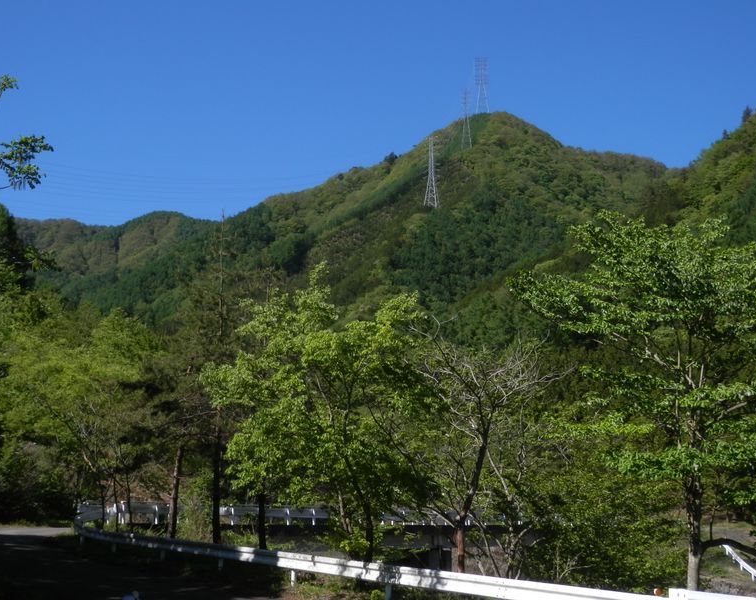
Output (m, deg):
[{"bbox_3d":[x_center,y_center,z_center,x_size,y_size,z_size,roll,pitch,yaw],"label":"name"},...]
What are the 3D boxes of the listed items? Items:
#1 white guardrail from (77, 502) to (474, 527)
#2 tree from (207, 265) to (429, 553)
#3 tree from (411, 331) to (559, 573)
[{"bbox_3d":[-2.700,9.725,52.103,0.600,0.850,28.000,-7,-12,35],"label":"white guardrail"},{"bbox_3d":[-1.496,3.040,27.896,5.200,7.700,5.000,0,-10,0],"label":"tree"},{"bbox_3d":[2.558,3.935,26.926,3.400,6.500,3.300,0,-10,0],"label":"tree"}]

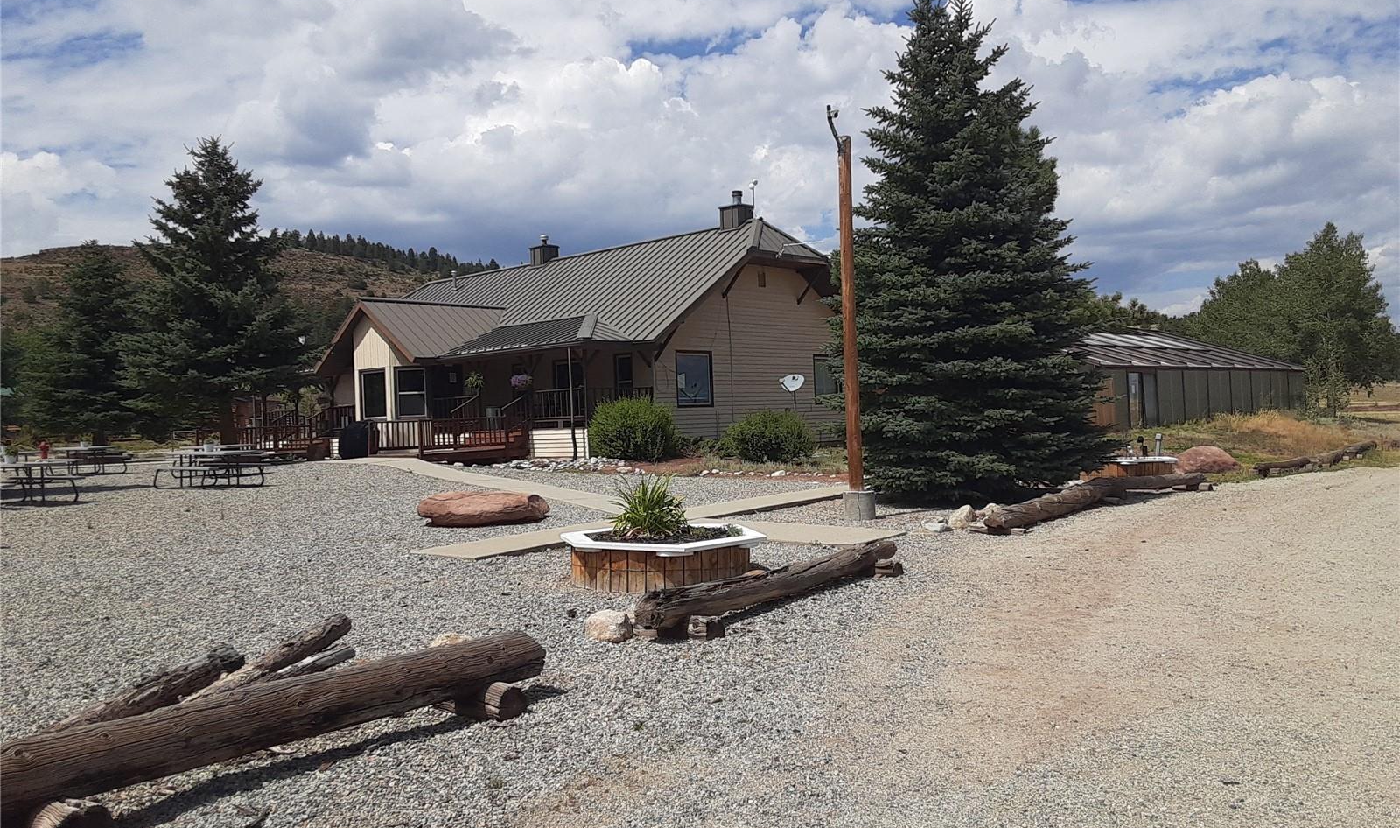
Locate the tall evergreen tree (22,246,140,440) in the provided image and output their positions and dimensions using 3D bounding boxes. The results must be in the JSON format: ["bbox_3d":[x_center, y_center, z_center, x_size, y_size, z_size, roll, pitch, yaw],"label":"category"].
[{"bbox_3d":[-19.899,-2.075,35.522,3.700,7.053,3.700,-2,0,-29],"label":"tall evergreen tree"}]

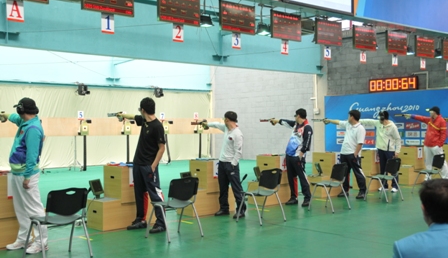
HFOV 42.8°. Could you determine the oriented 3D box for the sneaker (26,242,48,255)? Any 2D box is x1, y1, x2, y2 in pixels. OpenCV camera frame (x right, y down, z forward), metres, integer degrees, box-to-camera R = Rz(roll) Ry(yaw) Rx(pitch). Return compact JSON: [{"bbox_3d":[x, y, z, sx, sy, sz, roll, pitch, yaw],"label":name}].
[{"bbox_3d":[-2.190,1.387,6.723,0.285,0.115,0.103,-1,0,-37],"label":"sneaker"}]

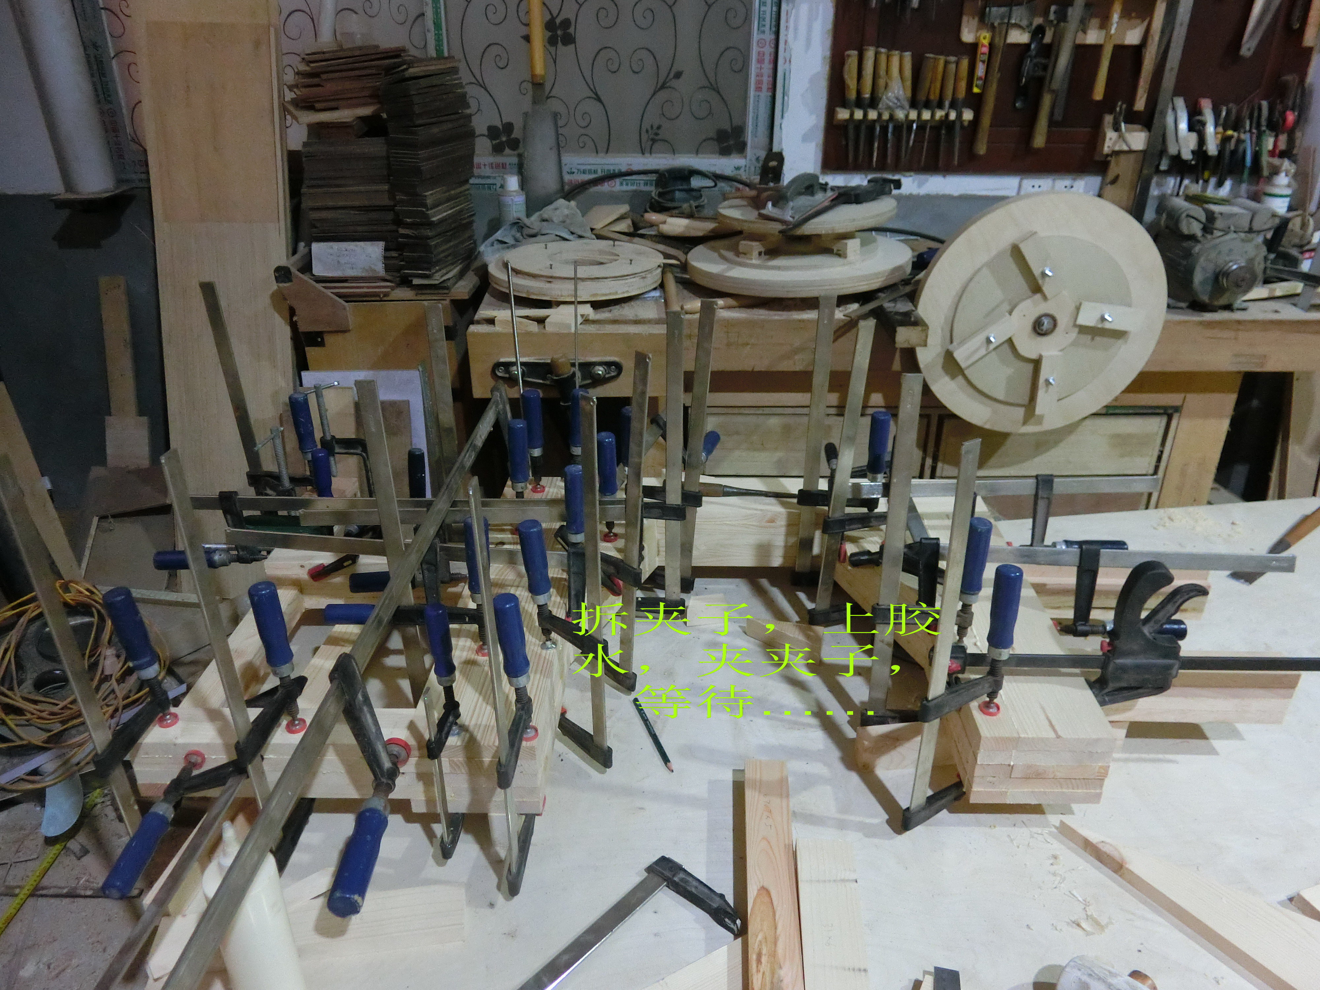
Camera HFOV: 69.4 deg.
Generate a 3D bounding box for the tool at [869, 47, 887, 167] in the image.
[{"bbox_3d":[0.558,-0.985,2.435,0.028,0.283,0.028,-3,28,1],"label":"tool"}]

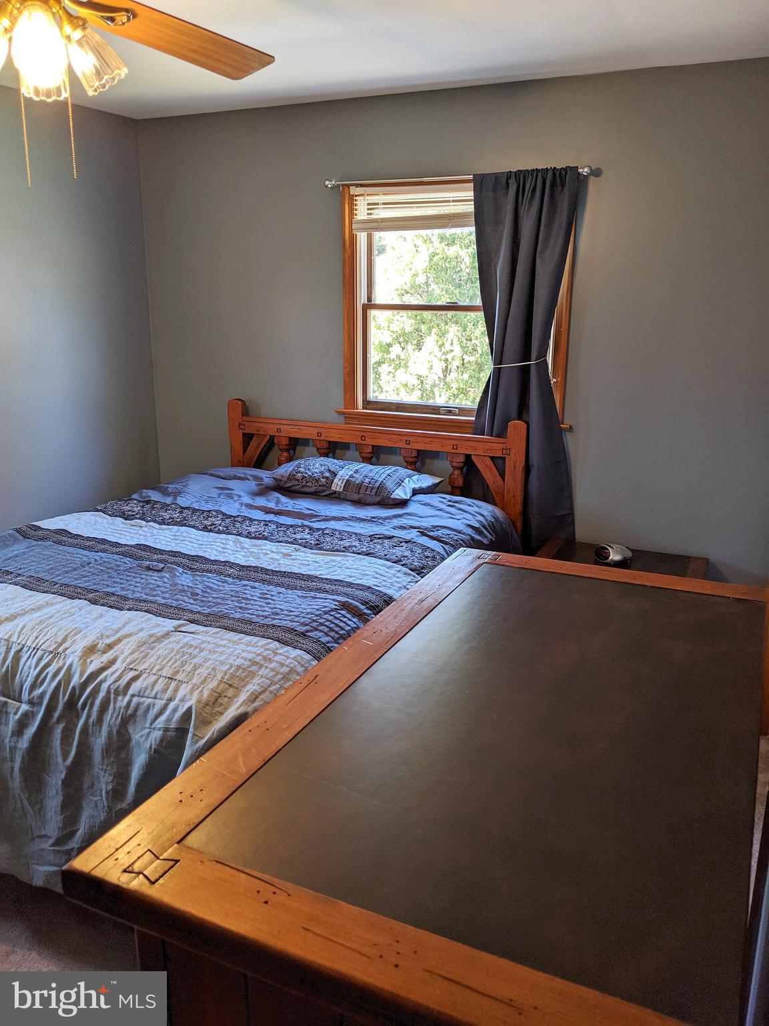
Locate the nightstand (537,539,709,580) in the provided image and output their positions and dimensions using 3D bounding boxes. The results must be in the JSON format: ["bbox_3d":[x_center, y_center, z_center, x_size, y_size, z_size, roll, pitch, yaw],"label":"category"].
[{"bbox_3d":[0.945,0.478,3.301,0.650,0.568,0.450,7,16,24],"label":"nightstand"}]

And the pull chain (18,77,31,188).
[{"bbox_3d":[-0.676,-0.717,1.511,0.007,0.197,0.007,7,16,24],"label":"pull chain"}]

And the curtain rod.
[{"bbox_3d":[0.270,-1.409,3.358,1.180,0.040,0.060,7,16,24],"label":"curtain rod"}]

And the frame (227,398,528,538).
[{"bbox_3d":[-0.085,0.043,3.847,1.495,1.109,0.080,7,16,24],"label":"frame"}]

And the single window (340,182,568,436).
[{"bbox_3d":[0.286,-0.894,3.543,1.070,1.107,0.100,7,16,24],"label":"single window"}]

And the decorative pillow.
[{"bbox_3d":[-0.130,-0.153,3.526,0.680,0.140,0.370,7,16,24],"label":"decorative pillow"}]

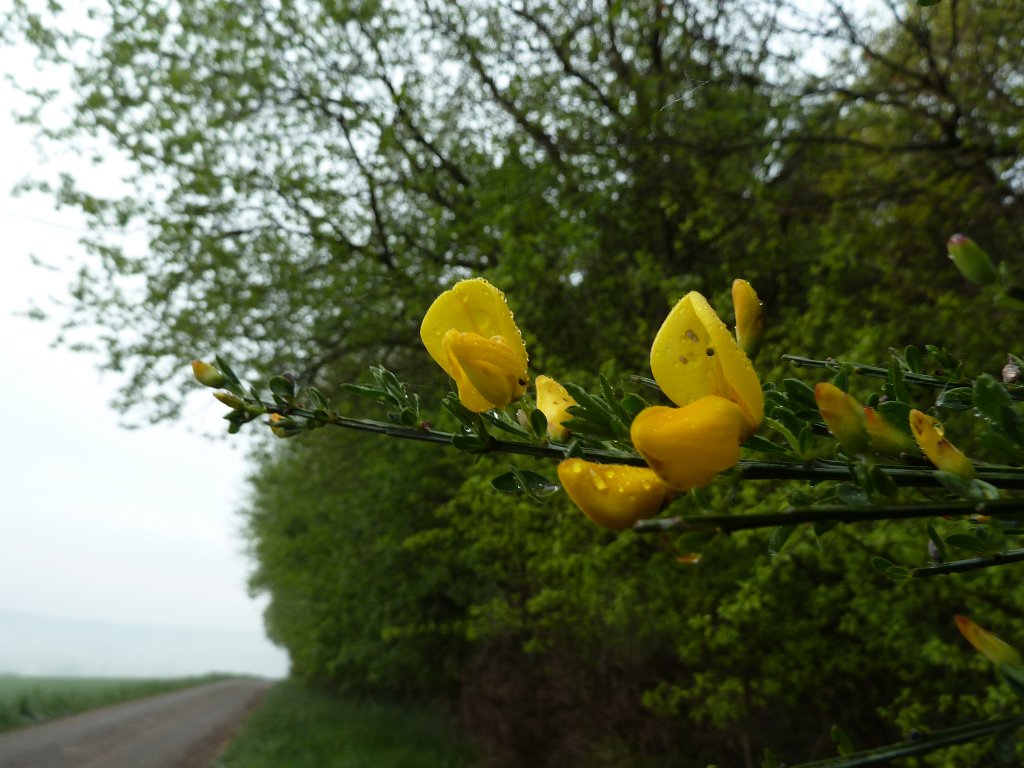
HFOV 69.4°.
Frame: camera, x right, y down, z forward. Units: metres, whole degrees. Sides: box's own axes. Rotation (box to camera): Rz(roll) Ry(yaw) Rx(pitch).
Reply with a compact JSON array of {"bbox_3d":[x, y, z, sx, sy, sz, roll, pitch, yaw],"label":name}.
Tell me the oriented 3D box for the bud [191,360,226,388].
[{"bbox_3d":[-0.066,-0.002,0.160,0.009,0.005,0.005,37,-14,5],"label":"bud"}]

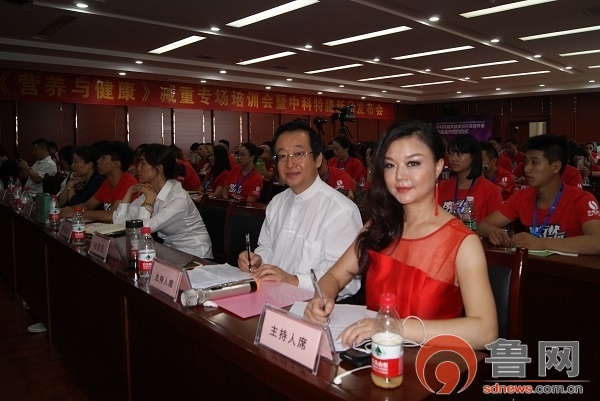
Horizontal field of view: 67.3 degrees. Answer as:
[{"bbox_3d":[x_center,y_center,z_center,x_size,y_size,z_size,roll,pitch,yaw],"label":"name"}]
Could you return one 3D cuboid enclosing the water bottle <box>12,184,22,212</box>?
[{"bbox_3d":[-2.130,-0.024,3.394,0.060,0.175,0.060,-7,10,-42],"label":"water bottle"}]

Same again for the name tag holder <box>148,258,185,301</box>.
[{"bbox_3d":[-0.422,0.251,1.461,0.072,0.098,0.200,-7,11,-43],"label":"name tag holder"}]

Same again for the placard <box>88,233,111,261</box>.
[{"bbox_3d":[-0.831,0.193,1.926,0.075,0.094,0.205,-7,10,-42],"label":"placard"}]

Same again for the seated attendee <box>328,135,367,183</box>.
[{"bbox_3d":[0.480,-0.022,4.779,0.670,1.297,0.470,-7,10,-42],"label":"seated attendee"}]

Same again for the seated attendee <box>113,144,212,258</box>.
[{"bbox_3d":[-0.755,0.322,2.343,0.700,1.232,0.470,-5,9,-35],"label":"seated attendee"}]

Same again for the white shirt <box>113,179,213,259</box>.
[{"bbox_3d":[-0.766,0.113,2.530,0.460,0.500,0.430,-6,10,-38],"label":"white shirt"}]

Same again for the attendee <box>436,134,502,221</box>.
[{"bbox_3d":[0.886,0.265,2.539,0.670,1.278,0.470,-7,10,-42],"label":"attendee"}]

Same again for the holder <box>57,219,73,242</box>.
[{"bbox_3d":[-1.161,0.150,2.286,0.075,0.094,0.205,-7,10,-42],"label":"holder"}]

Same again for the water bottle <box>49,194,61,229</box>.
[{"bbox_3d":[-1.422,0.052,2.612,0.061,0.184,0.061,-7,11,-43],"label":"water bottle"}]

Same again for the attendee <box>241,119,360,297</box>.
[{"bbox_3d":[0.005,0.373,1.673,0.560,1.300,0.680,6,10,39],"label":"attendee"}]

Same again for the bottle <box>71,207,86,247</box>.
[{"bbox_3d":[-1.064,0.123,2.165,0.060,0.175,0.060,-7,10,-42],"label":"bottle"}]

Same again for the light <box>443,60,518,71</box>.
[{"bbox_3d":[4.784,-3.637,12.095,0.280,0.080,1.960,-7,10,-42],"label":"light"}]

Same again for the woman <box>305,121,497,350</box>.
[{"bbox_3d":[0.251,0.427,1.235,0.500,1.287,0.650,4,8,33],"label":"woman"}]

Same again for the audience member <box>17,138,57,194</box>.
[{"bbox_3d":[-2.794,0.021,4.647,0.700,1.282,0.480,-7,10,-42],"label":"audience member"}]

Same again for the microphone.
[{"bbox_3d":[-0.240,0.285,1.395,0.250,0.050,0.050,-4,9,-29],"label":"microphone"}]

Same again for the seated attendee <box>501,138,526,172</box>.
[{"bbox_3d":[2.883,-0.208,6.251,0.480,1.272,0.670,6,10,42],"label":"seated attendee"}]

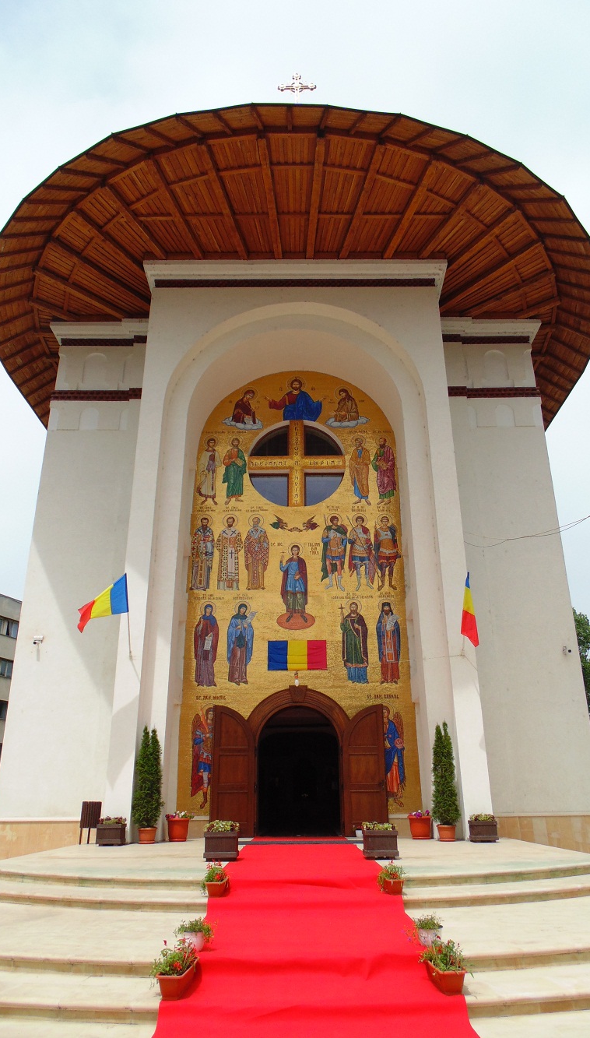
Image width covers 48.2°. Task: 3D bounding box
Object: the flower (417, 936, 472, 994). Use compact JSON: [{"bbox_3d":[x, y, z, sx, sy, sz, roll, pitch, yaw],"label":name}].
[{"bbox_3d":[1.151,3.409,5.058,0.280,0.300,0.450,0,-23,0],"label":"flower"}]

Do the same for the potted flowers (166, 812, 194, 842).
[{"bbox_3d":[-2.535,6.739,14.470,0.570,0.590,0.540,0,-23,0],"label":"potted flowers"}]

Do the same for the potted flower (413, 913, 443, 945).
[{"bbox_3d":[1.123,3.495,5.605,0.240,0.245,0.230,0,-23,0],"label":"potted flower"}]

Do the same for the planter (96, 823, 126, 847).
[{"bbox_3d":[-3.888,6.687,13.993,0.520,0.420,0.470,0,-23,0],"label":"planter"}]

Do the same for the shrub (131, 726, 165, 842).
[{"bbox_3d":[-3.163,5.533,14.238,0.620,2.100,0.600,0,-23,0],"label":"shrub"}]

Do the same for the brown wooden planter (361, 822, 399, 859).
[{"bbox_3d":[1.410,5.292,10.898,0.540,0.540,0.500,0,-23,0],"label":"brown wooden planter"}]

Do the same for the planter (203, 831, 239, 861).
[{"bbox_3d":[-1.145,5.024,10.136,0.510,0.390,0.510,0,-23,0],"label":"planter"}]

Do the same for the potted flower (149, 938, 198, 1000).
[{"bbox_3d":[-0.886,3.348,4.951,0.240,0.305,0.610,1,-23,-4],"label":"potted flower"}]

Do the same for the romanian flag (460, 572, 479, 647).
[{"bbox_3d":[4.125,2.134,15.572,0.360,1.680,0.500,0,-23,0],"label":"romanian flag"}]

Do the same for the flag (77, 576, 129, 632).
[{"bbox_3d":[-4.361,1.923,15.077,1.150,1.250,0.450,0,-23,0],"label":"flag"}]

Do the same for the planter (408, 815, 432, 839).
[{"bbox_3d":[2.839,7.005,15.002,0.520,0.530,0.520,0,-23,0],"label":"planter"}]

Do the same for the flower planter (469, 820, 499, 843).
[{"bbox_3d":[4.006,6.635,13.993,0.520,0.420,0.470,0,-23,0],"label":"flower planter"}]

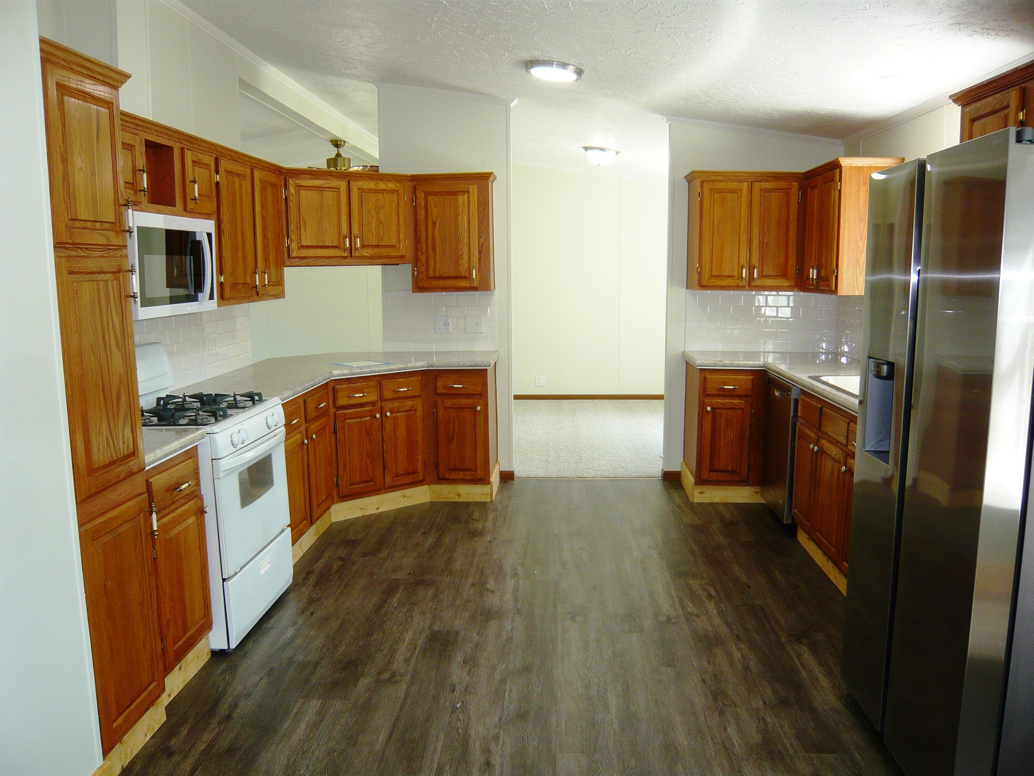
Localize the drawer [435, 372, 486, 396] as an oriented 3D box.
[{"bbox_3d":[-0.352,-0.046,5.494,0.310,0.135,0.450,0,8,4],"label":"drawer"}]

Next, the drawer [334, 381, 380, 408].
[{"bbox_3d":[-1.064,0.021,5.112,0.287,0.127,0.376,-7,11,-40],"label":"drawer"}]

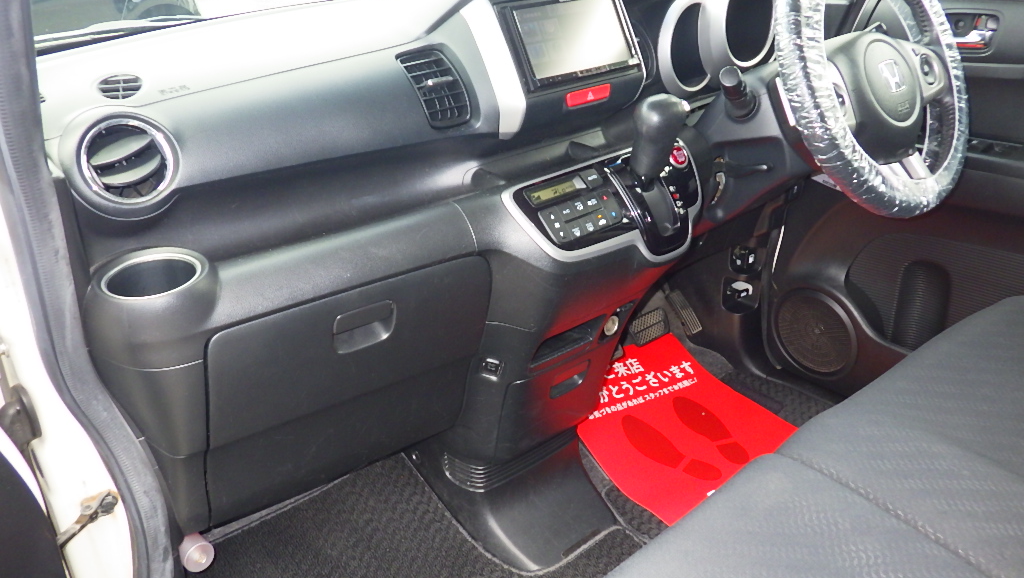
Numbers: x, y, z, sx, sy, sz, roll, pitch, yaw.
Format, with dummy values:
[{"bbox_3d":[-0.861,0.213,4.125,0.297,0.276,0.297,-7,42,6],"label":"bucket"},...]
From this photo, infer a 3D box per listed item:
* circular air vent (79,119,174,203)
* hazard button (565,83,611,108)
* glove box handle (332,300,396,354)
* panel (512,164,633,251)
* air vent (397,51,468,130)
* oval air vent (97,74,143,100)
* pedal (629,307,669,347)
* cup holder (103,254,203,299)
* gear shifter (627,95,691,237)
[{"bbox_3d":[-0.369,-0.121,0.790,0.081,0.081,0.030,-23,8,-36],"label":"circular air vent"},{"bbox_3d":[0.089,-0.231,0.995,0.064,0.018,0.014,-20,2,-32],"label":"hazard button"},{"bbox_3d":[-0.159,0.041,0.895,0.075,0.046,0.025,-20,47,-32],"label":"glove box handle"},{"bbox_3d":[0.073,-0.094,0.971,0.142,0.025,0.088,-20,77,-32],"label":"panel"},{"bbox_3d":[-0.090,-0.229,0.955,0.066,0.085,0.030,-20,-2,-32],"label":"air vent"},{"bbox_3d":[-0.383,-0.198,0.810,0.043,0.012,0.040,-23,57,-31],"label":"oval air vent"},{"bbox_3d":[0.243,0.068,1.470,0.085,0.054,0.025,-20,-4,-32],"label":"pedal"},{"bbox_3d":[-0.333,0.010,0.777,0.088,0.055,0.088,-20,34,-32],"label":"cup holder"},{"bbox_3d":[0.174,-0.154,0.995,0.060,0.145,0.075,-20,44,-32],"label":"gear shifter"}]

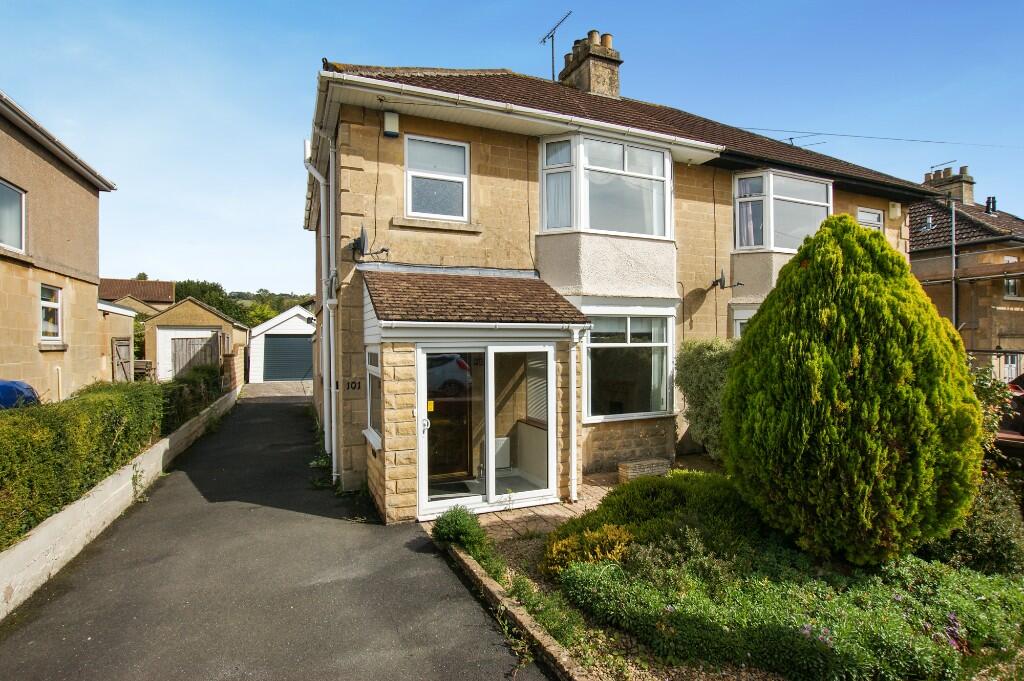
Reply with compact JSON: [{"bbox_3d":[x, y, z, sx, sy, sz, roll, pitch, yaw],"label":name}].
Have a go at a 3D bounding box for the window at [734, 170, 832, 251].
[{"bbox_3d":[5.417,-2.400,8.840,2.420,1.500,0.500,0,0,-21],"label":"window"}]

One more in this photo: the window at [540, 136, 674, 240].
[{"bbox_3d":[1.803,-2.508,7.635,2.650,1.580,0.420,0,0,-21],"label":"window"}]

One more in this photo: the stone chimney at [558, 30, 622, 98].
[{"bbox_3d":[2.067,-6.980,12.040,0.950,1.680,1.500,0,0,-23],"label":"stone chimney"}]

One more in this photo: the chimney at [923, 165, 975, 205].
[{"bbox_3d":[19.200,-6.580,20.000,0.950,1.680,1.500,0,0,-23],"label":"chimney"}]

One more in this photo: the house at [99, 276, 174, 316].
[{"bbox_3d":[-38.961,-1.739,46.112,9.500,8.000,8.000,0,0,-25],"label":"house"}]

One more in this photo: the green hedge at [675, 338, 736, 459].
[{"bbox_3d":[3.661,1.030,8.100,1.250,2.080,1.050,0,0,-21],"label":"green hedge"}]

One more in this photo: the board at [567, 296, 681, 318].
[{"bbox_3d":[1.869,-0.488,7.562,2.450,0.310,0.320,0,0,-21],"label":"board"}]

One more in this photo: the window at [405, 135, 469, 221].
[{"bbox_3d":[-1.101,-2.352,6.709,0.980,1.220,0.090,0,0,-21],"label":"window"}]

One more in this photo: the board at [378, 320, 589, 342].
[{"bbox_3d":[-0.226,-0.105,5.443,2.600,0.220,0.100,0,0,-21],"label":"board"}]

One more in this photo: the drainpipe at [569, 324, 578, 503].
[{"bbox_3d":[0.791,0.950,5.821,0.075,2.200,0.100,0,0,-21],"label":"drainpipe"}]

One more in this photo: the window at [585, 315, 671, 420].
[{"bbox_3d":[1.938,0.391,7.540,1.800,1.700,0.150,0,0,-21],"label":"window"}]

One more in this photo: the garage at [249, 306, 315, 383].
[{"bbox_3d":[-10.525,0.209,22.517,3.900,3.400,5.500,0,0,-24],"label":"garage"}]

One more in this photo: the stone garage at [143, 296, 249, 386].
[{"bbox_3d":[-13.010,-0.025,19.229,2.950,3.150,5.300,0,-1,-25],"label":"stone garage"}]

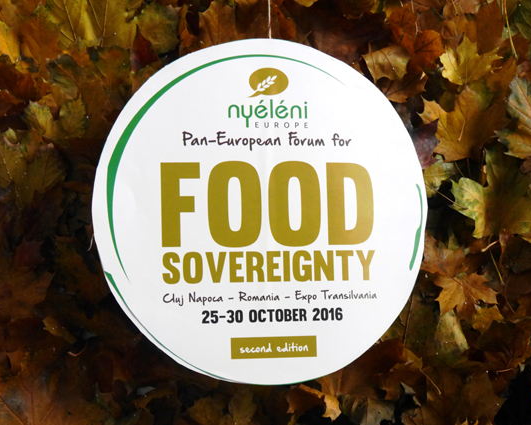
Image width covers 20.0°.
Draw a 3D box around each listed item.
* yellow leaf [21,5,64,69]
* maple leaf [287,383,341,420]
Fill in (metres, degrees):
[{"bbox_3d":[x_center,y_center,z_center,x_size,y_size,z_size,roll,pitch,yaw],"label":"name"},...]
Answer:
[{"bbox_3d":[-0.313,-0.241,2.096,0.070,0.022,0.103,0,60,0],"label":"yellow leaf"},{"bbox_3d":[0.061,0.240,1.904,0.071,0.035,0.057,0,60,0],"label":"maple leaf"}]

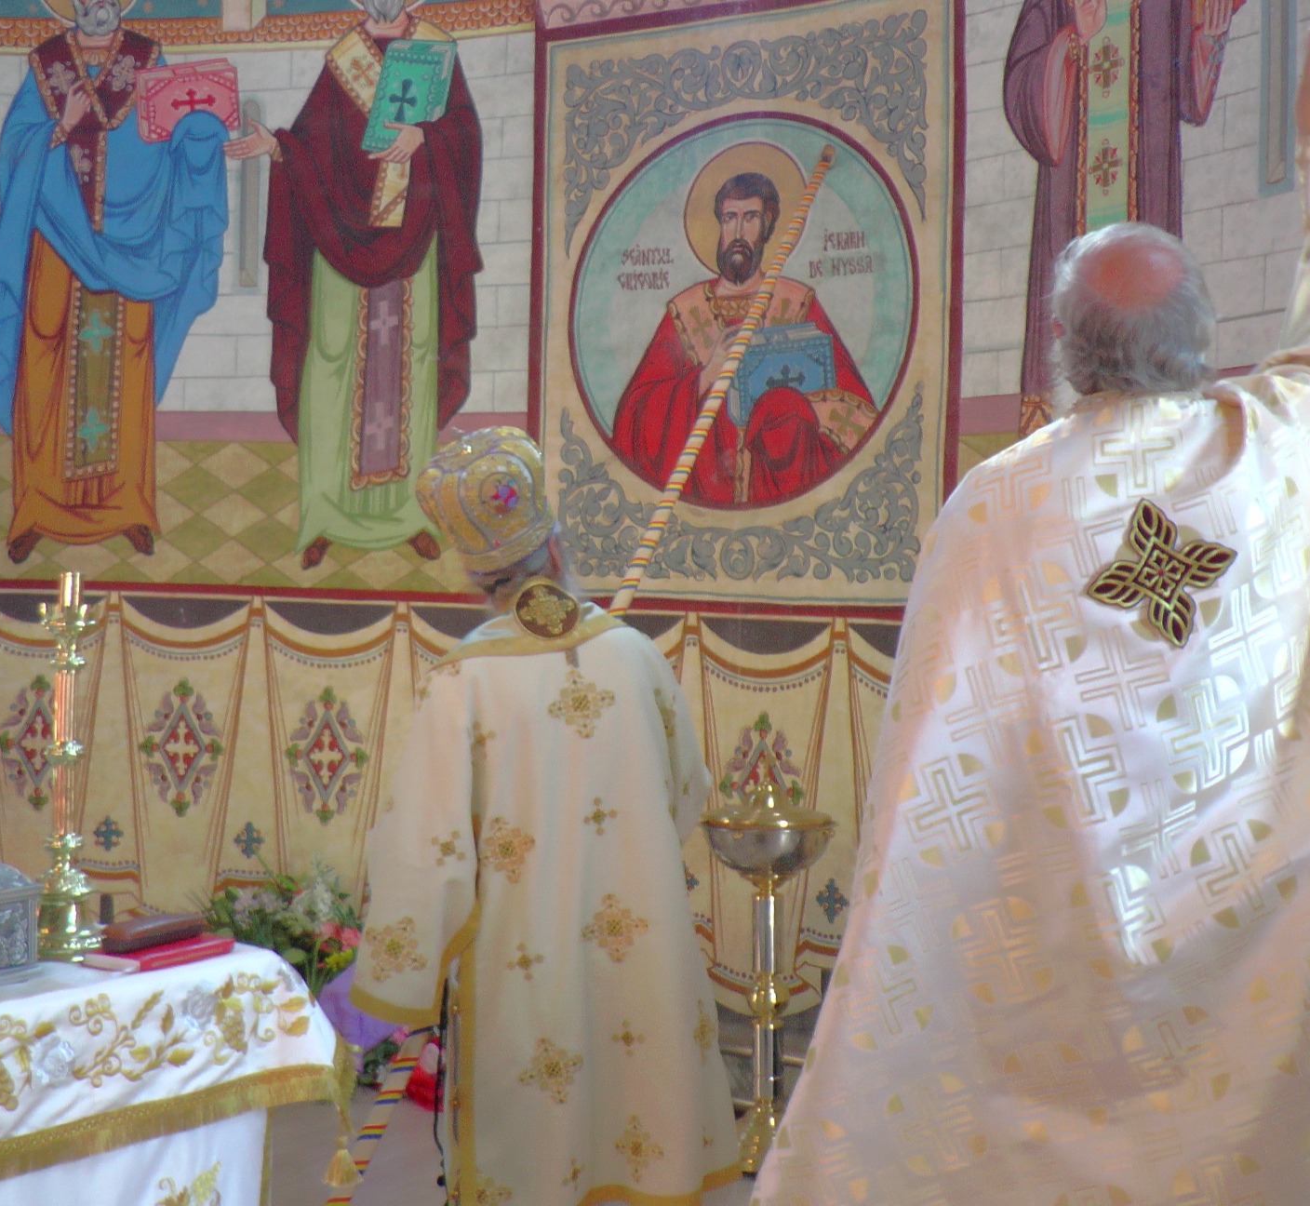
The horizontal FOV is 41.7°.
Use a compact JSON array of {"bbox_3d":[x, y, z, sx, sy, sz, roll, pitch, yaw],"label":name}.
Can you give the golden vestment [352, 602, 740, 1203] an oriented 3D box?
[{"bbox_3d":[-0.238,0.653,3.730,0.820,1.330,0.560,1,1,6],"label":"golden vestment"}]

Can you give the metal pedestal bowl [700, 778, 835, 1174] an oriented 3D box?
[{"bbox_3d":[0.276,0.914,4.220,0.330,0.965,0.330,1,1,0],"label":"metal pedestal bowl"}]

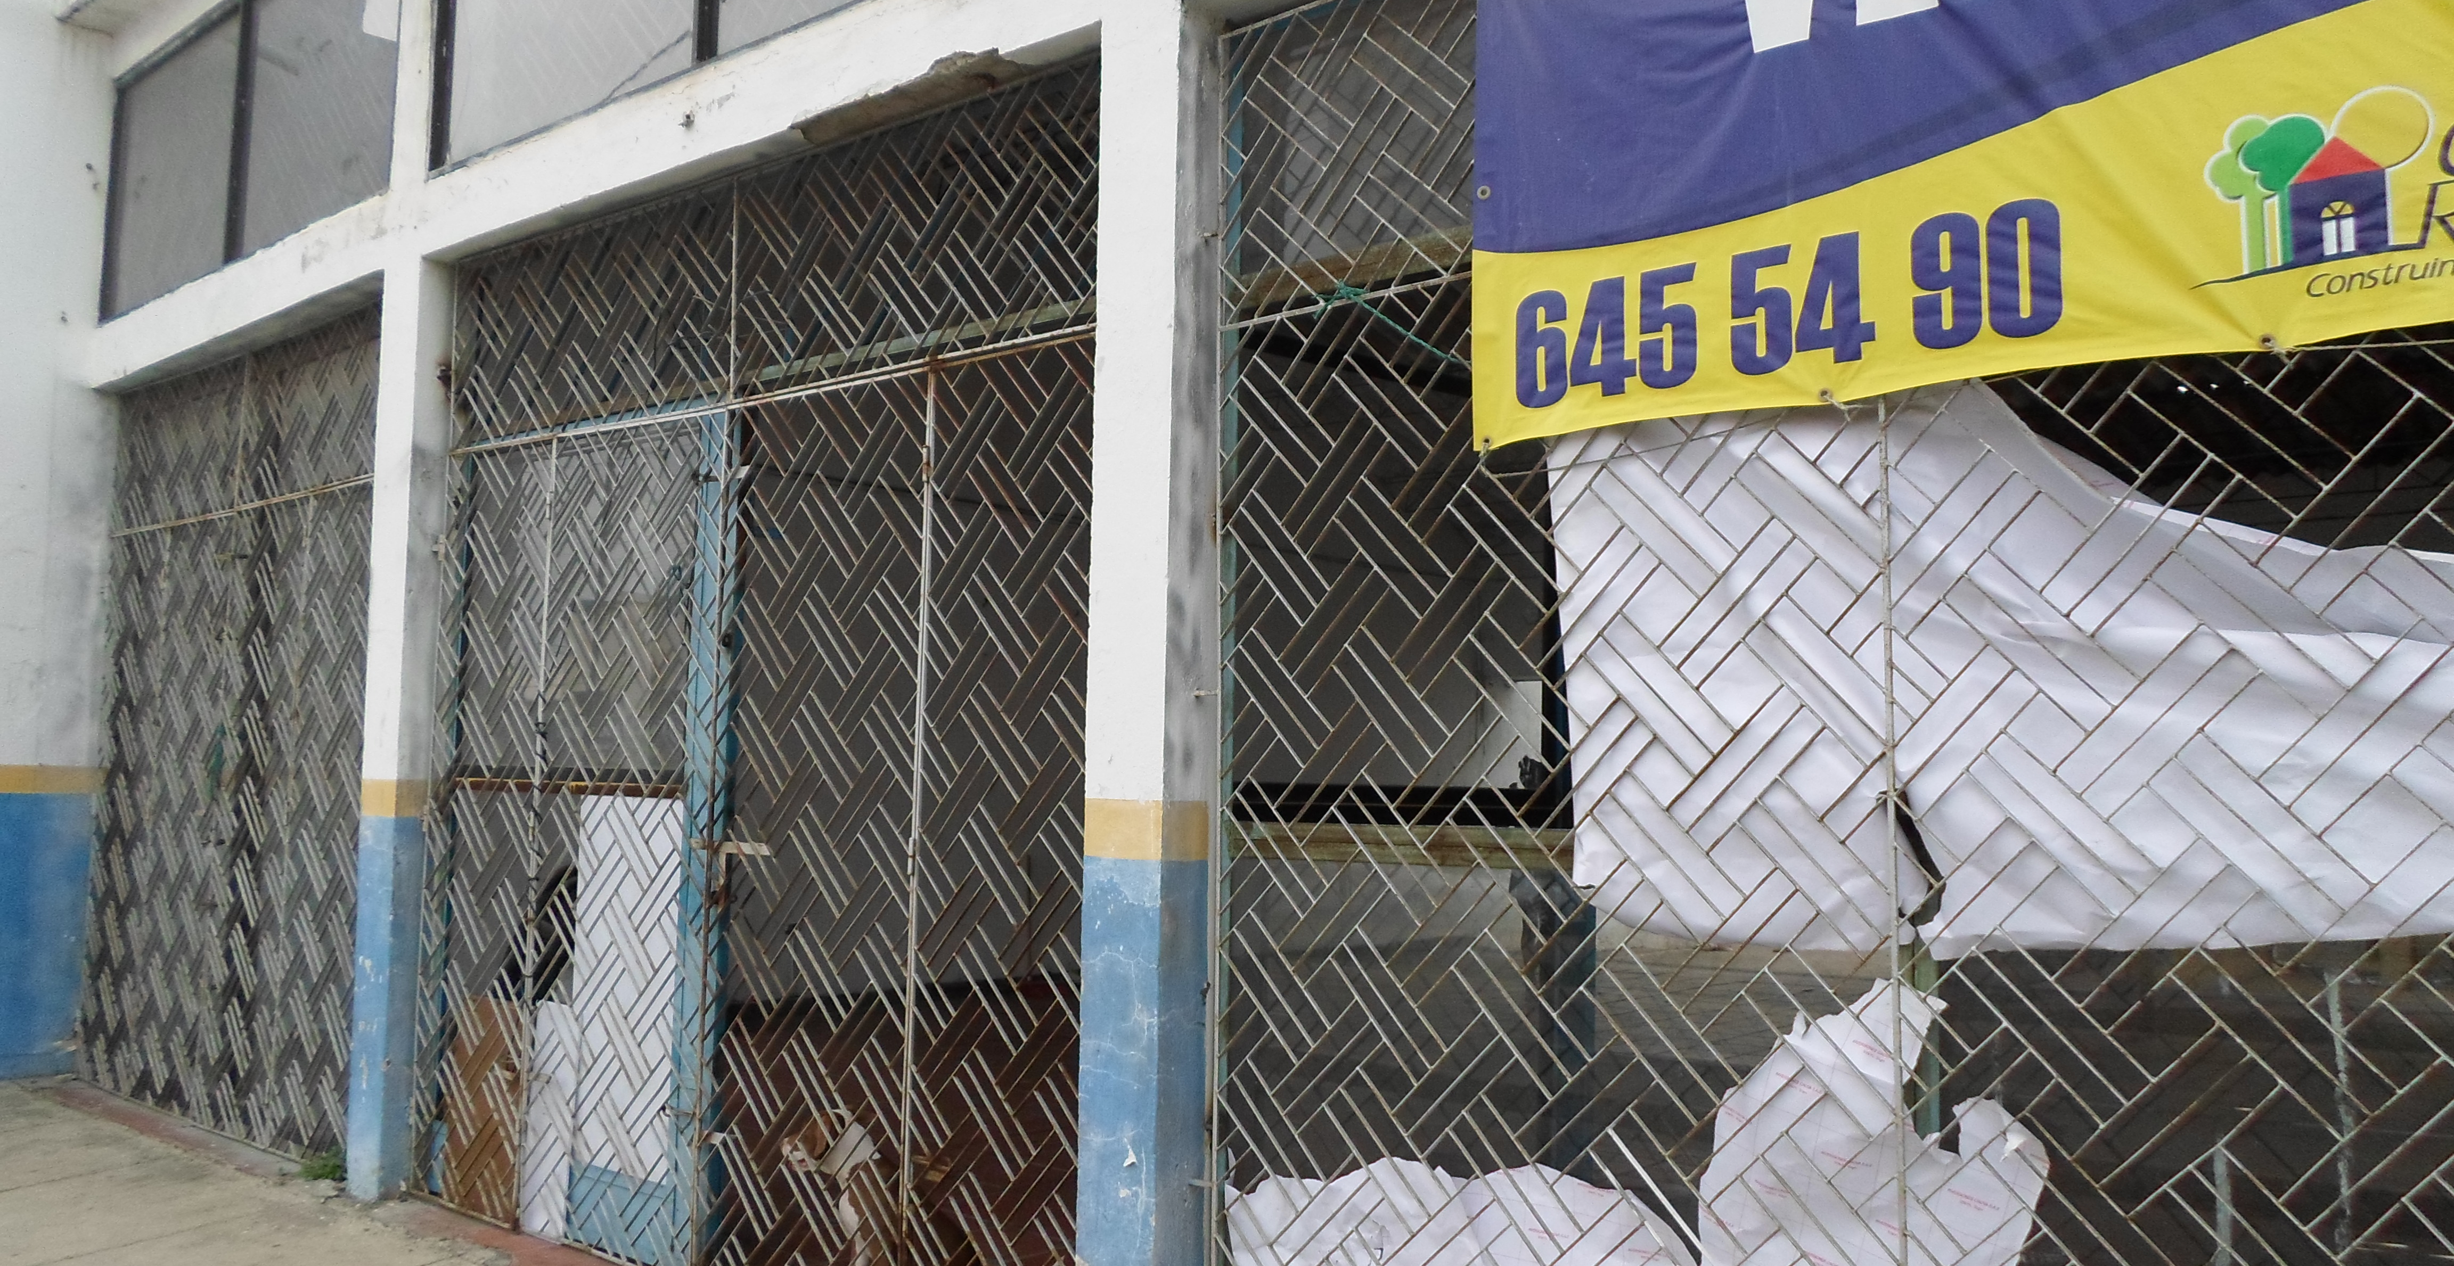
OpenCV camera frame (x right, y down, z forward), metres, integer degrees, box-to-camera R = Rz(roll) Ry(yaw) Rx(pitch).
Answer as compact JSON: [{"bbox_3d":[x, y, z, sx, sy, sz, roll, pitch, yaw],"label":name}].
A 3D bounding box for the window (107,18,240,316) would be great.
[{"bbox_3d":[-4.429,-1.931,7.429,1.255,0.999,0.059,-3,-6,39],"label":"window"}]

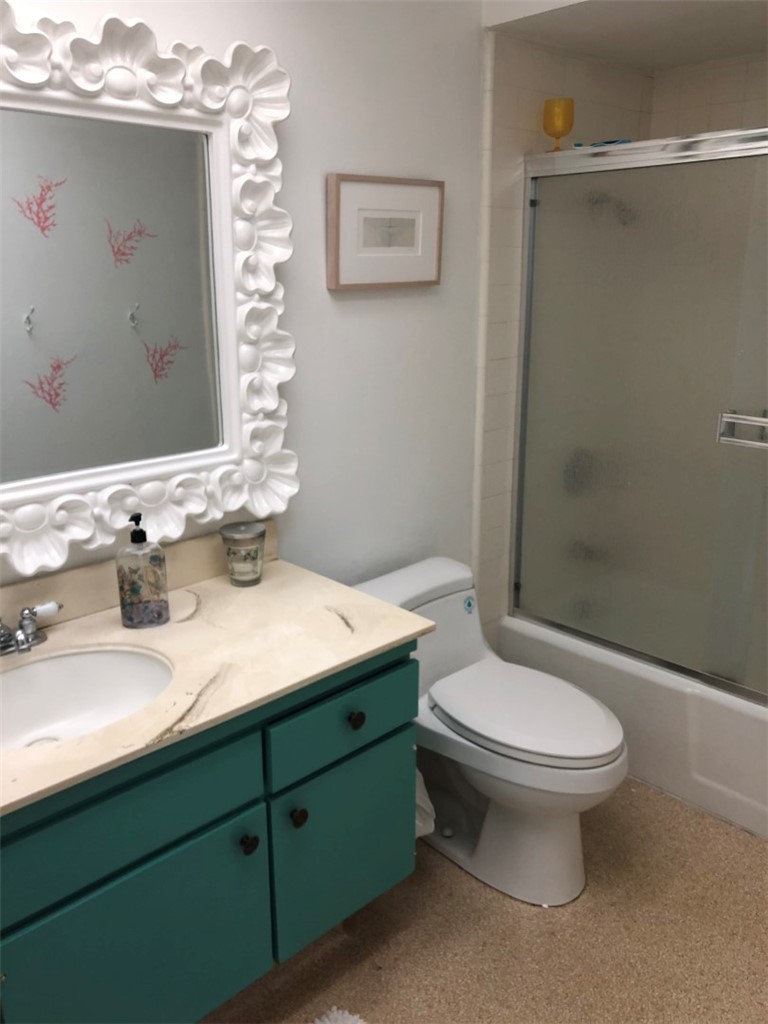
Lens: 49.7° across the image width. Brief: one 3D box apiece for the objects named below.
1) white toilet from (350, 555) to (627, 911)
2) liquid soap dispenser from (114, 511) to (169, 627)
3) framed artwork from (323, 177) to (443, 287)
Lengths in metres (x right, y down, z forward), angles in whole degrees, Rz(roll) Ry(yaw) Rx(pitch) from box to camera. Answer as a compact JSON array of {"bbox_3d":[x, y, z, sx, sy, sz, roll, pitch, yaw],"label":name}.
[{"bbox_3d":[0.271,0.566,2.164,0.420,0.665,0.745,-15,22,-41],"label":"white toilet"},{"bbox_3d":[-0.485,0.113,1.660,0.090,0.228,0.076,2,16,7],"label":"liquid soap dispenser"},{"bbox_3d":[0.013,-0.704,2.096,0.374,0.265,0.033,-15,22,-41],"label":"framed artwork"}]

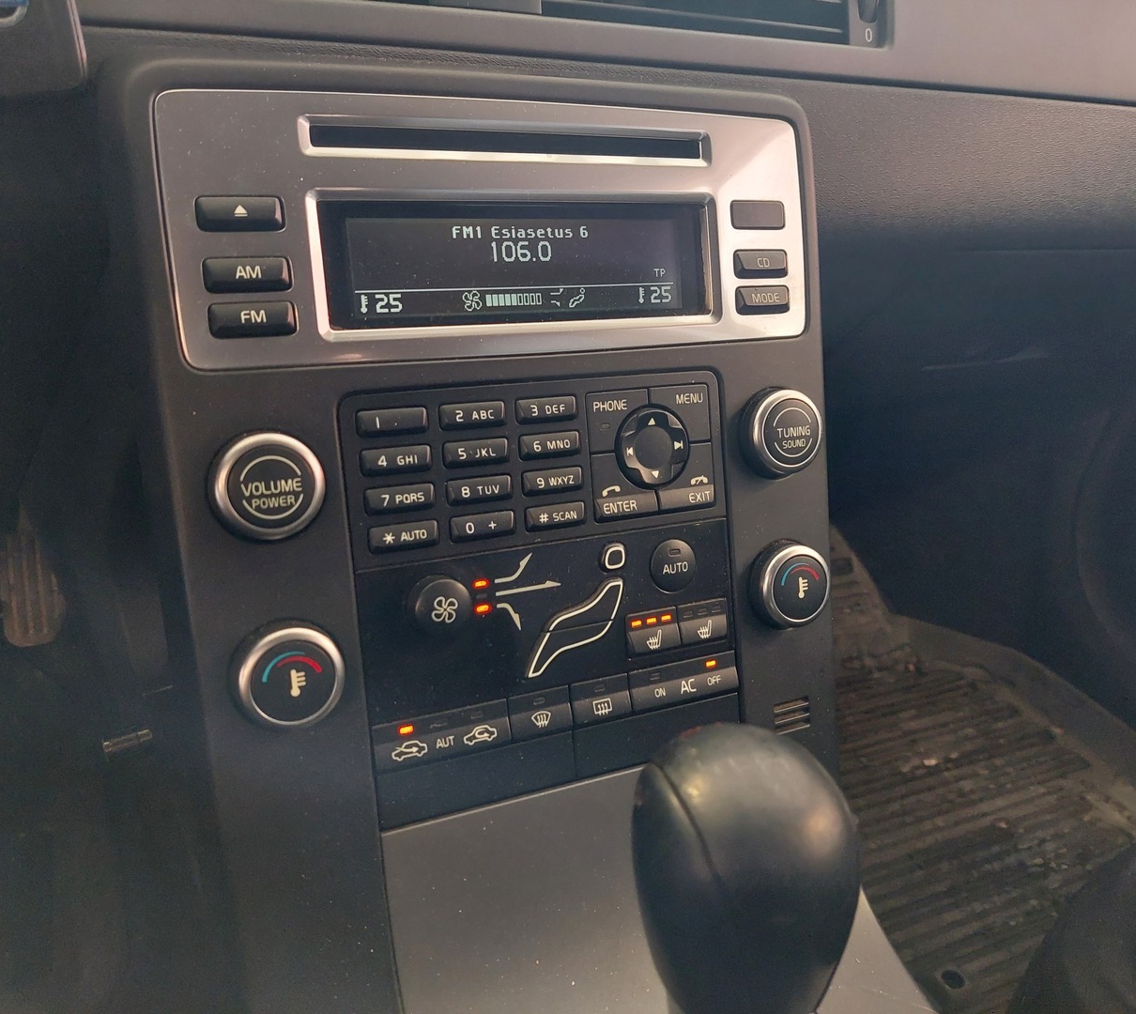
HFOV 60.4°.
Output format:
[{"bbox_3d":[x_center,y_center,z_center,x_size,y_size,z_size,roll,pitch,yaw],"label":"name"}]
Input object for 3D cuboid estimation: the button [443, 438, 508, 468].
[{"bbox_3d":[-0.029,-0.017,0.308,0.021,0.009,0.004,-7,5,-24],"label":"button"}]

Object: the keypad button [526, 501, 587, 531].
[{"bbox_3d":[-0.003,0.003,0.306,0.020,0.007,0.004,-7,5,-25],"label":"keypad button"}]

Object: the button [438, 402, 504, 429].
[{"bbox_3d":[-0.028,-0.027,0.293,0.020,0.007,0.004,-7,5,-25],"label":"button"}]

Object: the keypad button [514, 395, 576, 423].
[{"bbox_3d":[-0.007,-0.032,0.317,0.021,0.009,0.004,-7,5,-24],"label":"keypad button"}]

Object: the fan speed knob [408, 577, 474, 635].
[{"bbox_3d":[-0.039,0.030,0.301,0.018,0.018,0.010,-7,5,-24],"label":"fan speed knob"}]

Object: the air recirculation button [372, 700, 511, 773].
[{"bbox_3d":[-0.037,0.068,0.293,0.042,0.014,0.004,-7,5,-25],"label":"air recirculation button"}]

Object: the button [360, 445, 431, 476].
[{"bbox_3d":[-0.050,-0.014,0.284,0.020,0.007,0.004,-7,5,-25],"label":"button"}]

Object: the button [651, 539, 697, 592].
[{"bbox_3d":[0.037,0.020,0.338,0.018,0.018,0.004,-7,5,-24],"label":"button"}]

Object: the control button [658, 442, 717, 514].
[{"bbox_3d":[0.040,-0.010,0.326,0.021,0.021,0.004,-7,5,-25],"label":"control button"}]

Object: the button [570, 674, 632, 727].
[{"bbox_3d":[0.011,0.063,0.315,0.021,0.014,0.004,-7,5,-25],"label":"button"}]

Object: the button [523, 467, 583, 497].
[{"bbox_3d":[-0.005,-0.008,0.319,0.021,0.009,0.004,-7,5,-24],"label":"button"}]

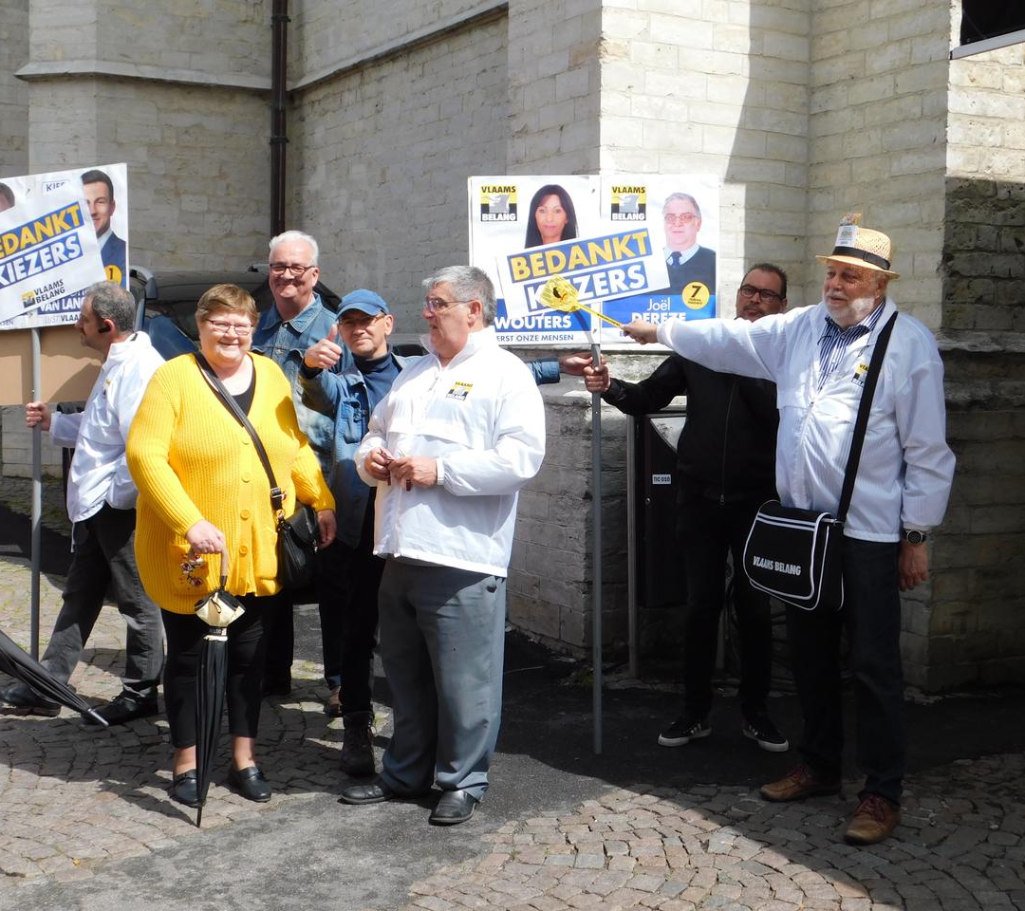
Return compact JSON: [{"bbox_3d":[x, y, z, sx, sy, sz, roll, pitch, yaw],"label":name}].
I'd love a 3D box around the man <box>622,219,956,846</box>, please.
[{"bbox_3d":[0.873,0.194,5.000,1.020,1.840,0.520,3,4,41],"label":"man"}]

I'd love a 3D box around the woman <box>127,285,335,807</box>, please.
[{"bbox_3d":[-0.905,0.272,5.080,0.640,1.640,0.480,0,3,-19],"label":"woman"}]

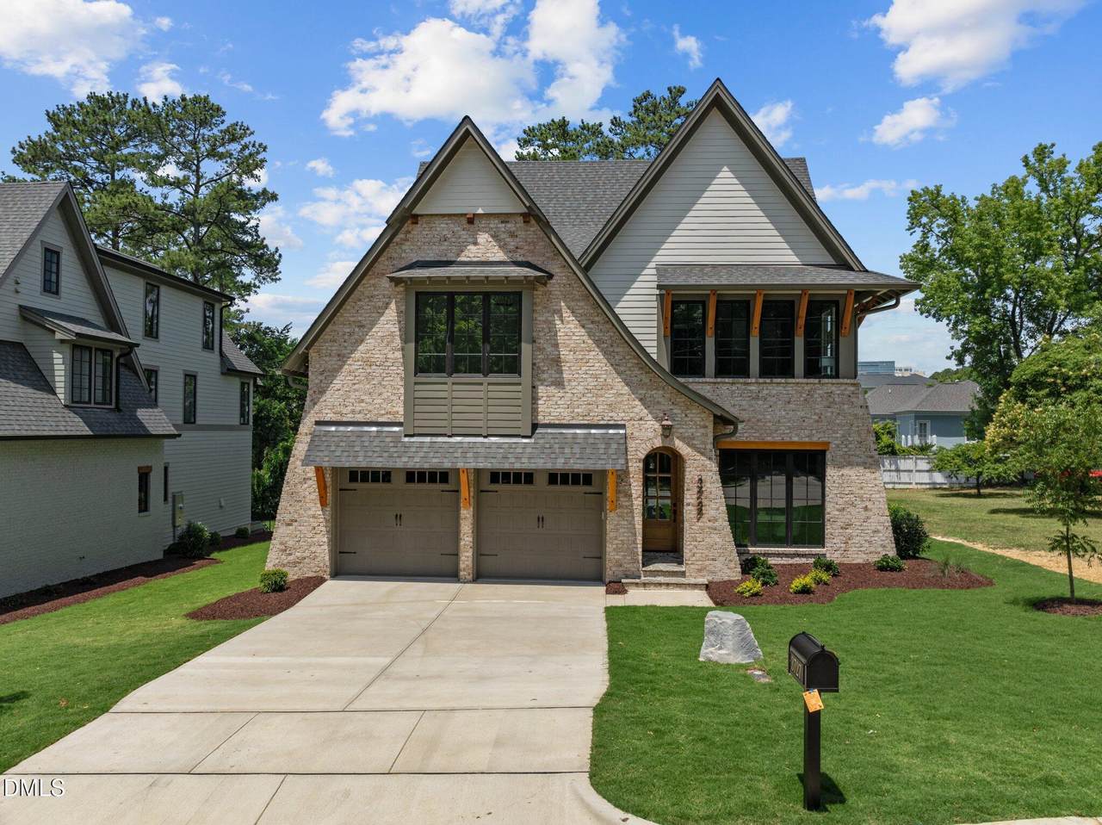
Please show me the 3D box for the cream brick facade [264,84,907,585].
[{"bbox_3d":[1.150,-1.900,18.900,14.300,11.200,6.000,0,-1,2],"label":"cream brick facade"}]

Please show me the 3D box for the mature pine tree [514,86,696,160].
[{"bbox_3d":[3.500,-9.000,47.000,10.500,22.000,9.500,0,-1,0],"label":"mature pine tree"}]

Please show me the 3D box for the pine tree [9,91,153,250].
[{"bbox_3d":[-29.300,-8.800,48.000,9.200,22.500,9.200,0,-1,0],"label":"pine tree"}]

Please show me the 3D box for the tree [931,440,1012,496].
[{"bbox_3d":[21.100,2.800,38.300,4.200,2.900,4.000,0,-1,0],"label":"tree"}]

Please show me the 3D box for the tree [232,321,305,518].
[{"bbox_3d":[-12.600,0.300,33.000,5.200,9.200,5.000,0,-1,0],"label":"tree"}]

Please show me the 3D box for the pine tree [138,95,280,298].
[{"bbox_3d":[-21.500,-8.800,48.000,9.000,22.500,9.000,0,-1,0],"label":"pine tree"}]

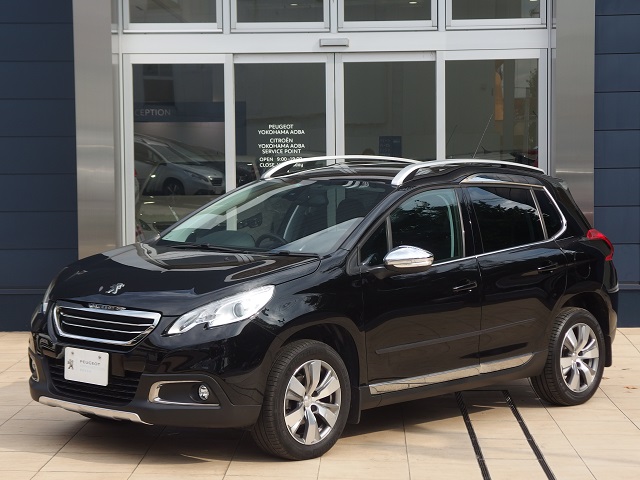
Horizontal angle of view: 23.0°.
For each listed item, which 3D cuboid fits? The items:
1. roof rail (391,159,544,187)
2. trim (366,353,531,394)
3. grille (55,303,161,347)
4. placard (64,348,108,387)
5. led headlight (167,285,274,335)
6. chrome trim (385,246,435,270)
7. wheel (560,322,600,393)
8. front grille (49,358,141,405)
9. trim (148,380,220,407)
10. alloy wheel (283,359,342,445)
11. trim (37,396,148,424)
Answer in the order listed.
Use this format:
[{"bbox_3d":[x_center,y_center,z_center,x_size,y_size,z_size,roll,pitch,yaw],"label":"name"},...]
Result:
[{"bbox_3d":[0.922,-0.408,9.497,0.080,0.155,1.520,3,4,41],"label":"roof rail"},{"bbox_3d":[0.767,0.752,8.913,0.035,0.085,1.540,3,4,41],"label":"trim"},{"bbox_3d":[-1.118,0.434,8.040,0.800,0.170,0.110,3,4,41],"label":"grille"},{"bbox_3d":[-1.181,0.644,7.982,0.330,0.167,0.018,3,2,41],"label":"placard"},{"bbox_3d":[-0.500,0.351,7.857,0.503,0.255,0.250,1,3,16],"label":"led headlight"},{"bbox_3d":[0.477,0.092,8.520,0.215,0.120,0.155,3,4,41],"label":"chrome trim"},{"bbox_3d":[1.585,0.742,10.003,0.180,0.445,0.445,3,4,41],"label":"wheel"},{"bbox_3d":[-1.171,0.740,8.046,0.700,0.190,0.100,3,4,41],"label":"front grille"},{"bbox_3d":[-0.672,0.751,7.757,0.355,0.125,0.100,1,3,9],"label":"trim"},{"bbox_3d":[-0.085,0.832,8.116,0.155,0.441,0.441,3,4,41],"label":"alloy wheel"},{"bbox_3d":[-1.179,0.862,8.037,0.850,0.080,0.110,3,4,41],"label":"trim"}]

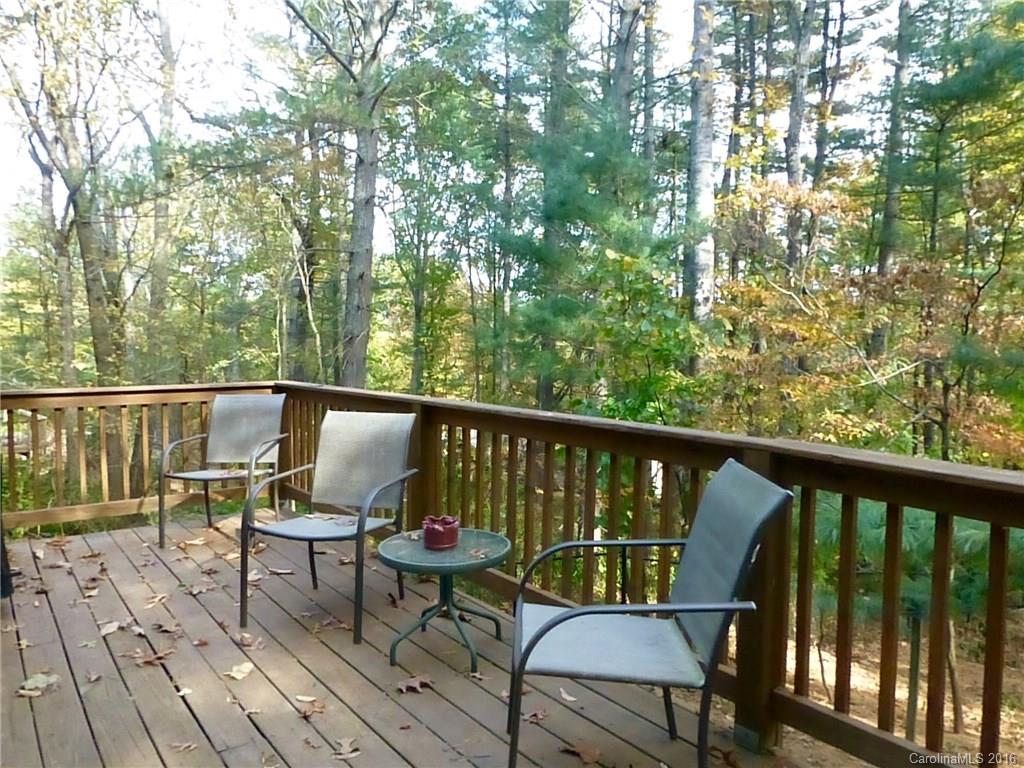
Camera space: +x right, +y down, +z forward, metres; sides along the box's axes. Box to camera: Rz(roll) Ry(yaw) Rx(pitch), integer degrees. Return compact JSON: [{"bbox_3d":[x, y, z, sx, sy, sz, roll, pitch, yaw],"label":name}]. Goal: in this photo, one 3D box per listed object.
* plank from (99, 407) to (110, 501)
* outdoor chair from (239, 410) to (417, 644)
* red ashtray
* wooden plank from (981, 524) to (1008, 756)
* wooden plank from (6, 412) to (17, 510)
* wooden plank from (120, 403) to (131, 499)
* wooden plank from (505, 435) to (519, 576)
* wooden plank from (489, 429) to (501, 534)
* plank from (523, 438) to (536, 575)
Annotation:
[{"bbox_3d":[-2.639,0.454,4.598,0.034,0.680,0.034,-2,4,-39],"label":"plank"},{"bbox_3d":[-0.803,0.596,3.289,0.589,0.893,0.708,1,3,16],"label":"outdoor chair"},{"bbox_3d":[-0.280,0.592,2.825,0.140,0.092,0.140,1,3,0],"label":"red ashtray"},{"bbox_3d":[1.191,0.653,1.752,0.034,0.680,0.034,-2,4,-39],"label":"wooden plank"},{"bbox_3d":[-3.071,0.480,4.362,0.035,0.710,0.035,-2,4,-39],"label":"wooden plank"},{"bbox_3d":[-2.586,0.465,4.751,0.035,0.710,0.035,-2,4,-39],"label":"wooden plank"},{"bbox_3d":[0.003,0.570,3.295,0.035,0.710,0.035,-2,4,-39],"label":"wooden plank"},{"bbox_3d":[-0.082,0.551,3.316,0.034,0.680,0.034,-2,4,-39],"label":"wooden plank"},{"bbox_3d":[0.082,0.555,3.155,0.036,0.640,0.036,-2,4,-38],"label":"plank"}]

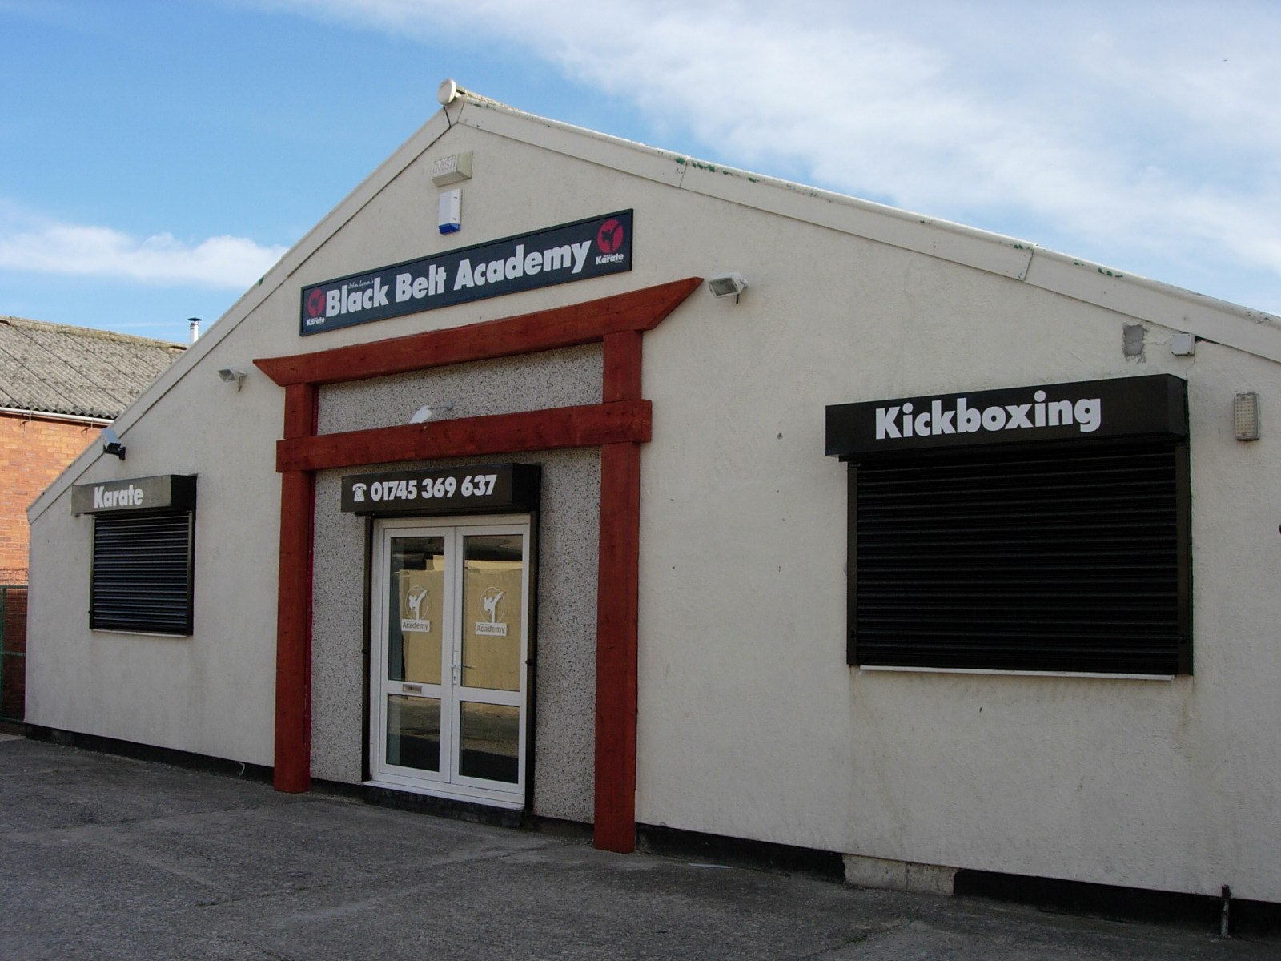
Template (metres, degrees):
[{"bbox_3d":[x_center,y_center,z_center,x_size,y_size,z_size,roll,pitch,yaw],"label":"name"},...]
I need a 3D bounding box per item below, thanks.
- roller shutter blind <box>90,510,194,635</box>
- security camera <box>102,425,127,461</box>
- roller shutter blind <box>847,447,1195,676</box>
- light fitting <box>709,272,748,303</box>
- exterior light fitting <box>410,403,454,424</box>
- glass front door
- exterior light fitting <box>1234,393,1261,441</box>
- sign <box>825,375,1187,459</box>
[{"bbox_3d":[-4.995,0.919,14.025,1.880,1.200,0.070,-4,-7,40],"label":"roller shutter blind"},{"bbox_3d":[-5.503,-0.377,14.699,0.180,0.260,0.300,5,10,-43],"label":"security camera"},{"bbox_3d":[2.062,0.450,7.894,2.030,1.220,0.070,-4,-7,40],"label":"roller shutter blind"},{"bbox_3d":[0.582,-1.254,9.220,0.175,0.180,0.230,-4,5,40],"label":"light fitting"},{"bbox_3d":[-1.634,-0.528,10.979,0.130,0.170,0.320,-4,5,40],"label":"exterior light fitting"},{"bbox_3d":[-1.493,1.373,11.005,1.770,2.140,0.100,-4,-7,40],"label":"glass front door"},{"bbox_3d":[3.065,-0.318,7.082,0.115,0.240,0.080,-4,-7,40],"label":"exterior light fitting"},{"bbox_3d":[2.002,-0.336,7.878,2.060,0.300,0.280,-4,-7,40],"label":"sign"}]

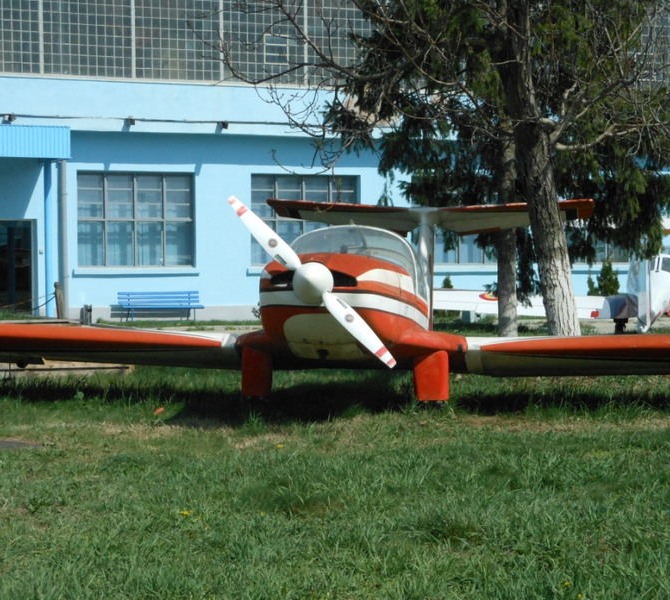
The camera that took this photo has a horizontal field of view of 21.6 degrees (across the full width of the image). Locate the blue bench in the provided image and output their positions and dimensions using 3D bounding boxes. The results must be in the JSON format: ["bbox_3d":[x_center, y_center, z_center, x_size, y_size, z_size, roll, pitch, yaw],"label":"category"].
[{"bbox_3d":[-4.151,0.176,42.170,2.017,0.751,0.600,-1,2,-21],"label":"blue bench"}]

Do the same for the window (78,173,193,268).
[{"bbox_3d":[-4.840,-1.954,42.602,2.936,2.329,0.200,-1,2,-21],"label":"window"}]

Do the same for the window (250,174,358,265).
[{"bbox_3d":[-0.771,-2.007,44.185,2.931,2.300,0.200,-1,2,-21],"label":"window"}]

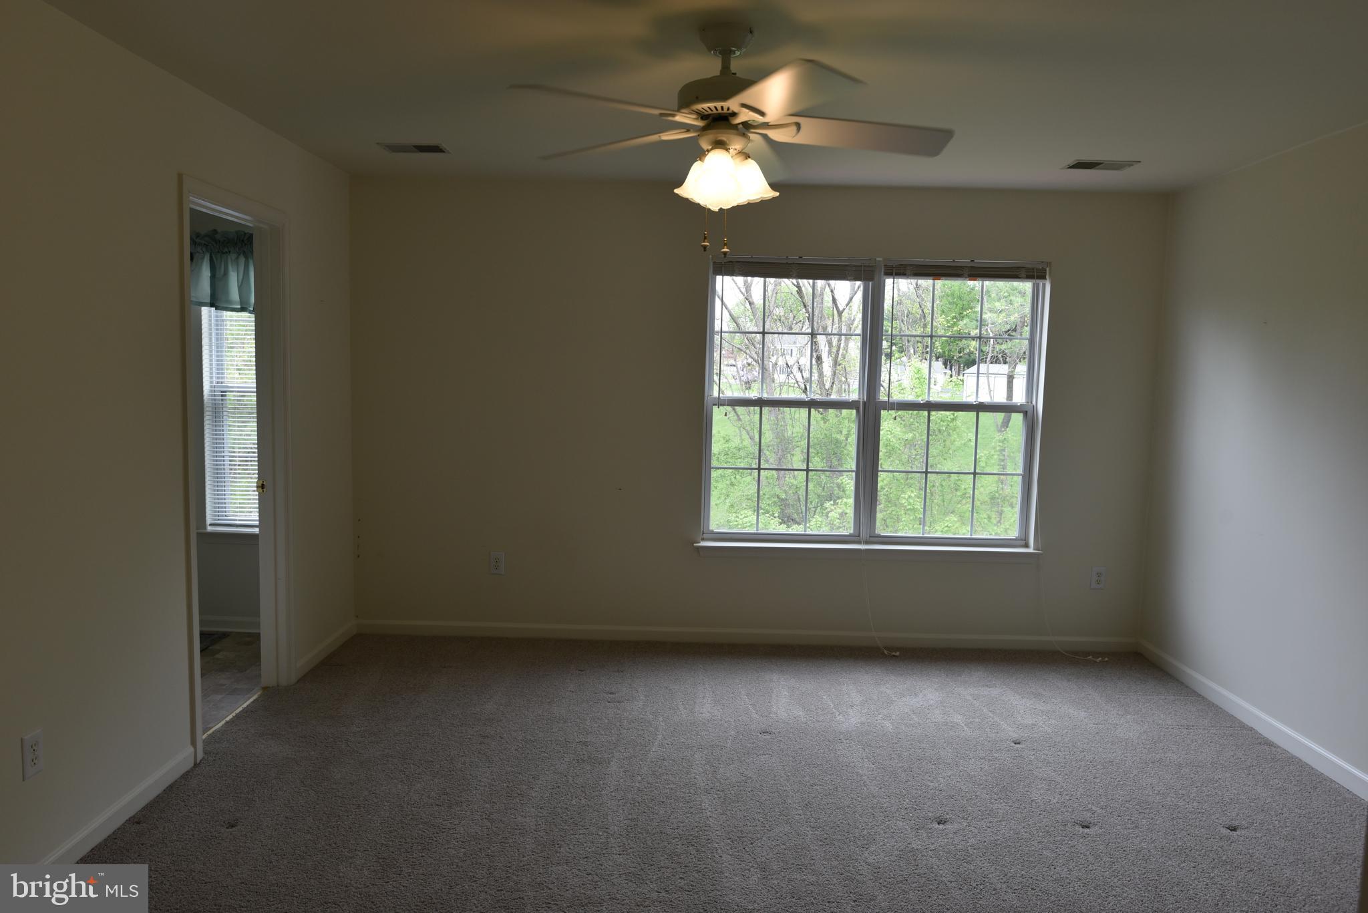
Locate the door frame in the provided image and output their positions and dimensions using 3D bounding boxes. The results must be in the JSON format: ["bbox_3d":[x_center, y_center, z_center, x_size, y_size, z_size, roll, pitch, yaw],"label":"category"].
[{"bbox_3d":[-1.799,0.035,3.620,0.130,2.098,0.830,1,6,0],"label":"door frame"}]

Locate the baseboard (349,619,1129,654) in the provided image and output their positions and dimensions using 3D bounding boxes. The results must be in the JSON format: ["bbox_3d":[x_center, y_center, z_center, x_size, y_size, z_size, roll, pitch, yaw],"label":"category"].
[{"bbox_3d":[0.336,0.968,4.914,4.217,0.083,0.016,1,6,0],"label":"baseboard"}]

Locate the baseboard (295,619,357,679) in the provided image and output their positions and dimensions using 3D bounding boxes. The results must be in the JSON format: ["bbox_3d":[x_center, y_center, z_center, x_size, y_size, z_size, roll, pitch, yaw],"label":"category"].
[{"bbox_3d":[-1.765,0.957,4.528,0.016,0.083,0.788,1,6,0],"label":"baseboard"}]

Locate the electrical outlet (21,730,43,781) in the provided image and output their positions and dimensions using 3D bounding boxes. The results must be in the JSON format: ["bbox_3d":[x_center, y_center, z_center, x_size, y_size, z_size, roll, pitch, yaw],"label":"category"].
[{"bbox_3d":[-1.763,0.810,2.477,0.009,0.115,0.074,1,6,0],"label":"electrical outlet"}]

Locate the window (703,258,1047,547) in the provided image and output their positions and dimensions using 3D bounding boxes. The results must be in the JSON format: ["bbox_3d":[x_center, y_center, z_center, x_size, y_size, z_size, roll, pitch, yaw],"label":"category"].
[{"bbox_3d":[1.000,-0.272,4.830,1.758,1.494,0.099,1,6,0],"label":"window"}]

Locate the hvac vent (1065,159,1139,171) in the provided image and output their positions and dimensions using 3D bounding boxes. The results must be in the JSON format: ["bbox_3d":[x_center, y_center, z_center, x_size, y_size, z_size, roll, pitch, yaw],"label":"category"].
[{"bbox_3d":[1.870,-1.299,4.105,0.296,0.018,0.200,1,6,0],"label":"hvac vent"}]

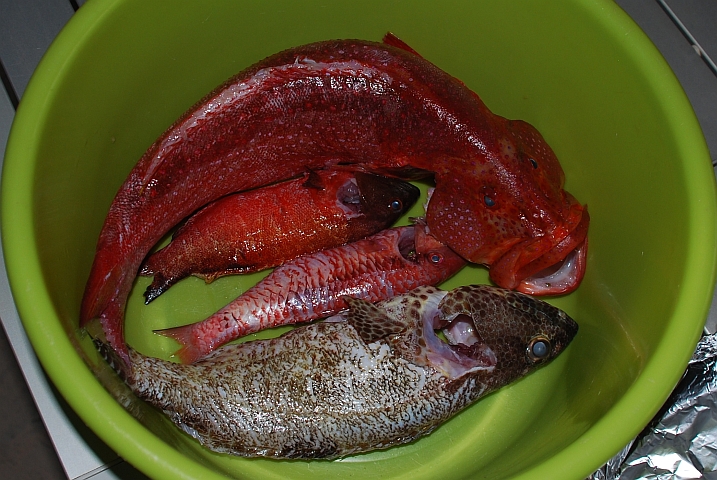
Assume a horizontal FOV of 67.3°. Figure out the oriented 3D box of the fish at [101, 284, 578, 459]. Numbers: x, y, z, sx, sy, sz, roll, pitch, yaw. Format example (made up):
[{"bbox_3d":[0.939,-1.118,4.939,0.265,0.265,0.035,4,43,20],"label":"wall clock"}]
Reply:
[{"bbox_3d":[-0.005,0.099,0.406,0.362,0.060,0.118,-5,69,-5],"label":"fish"}]

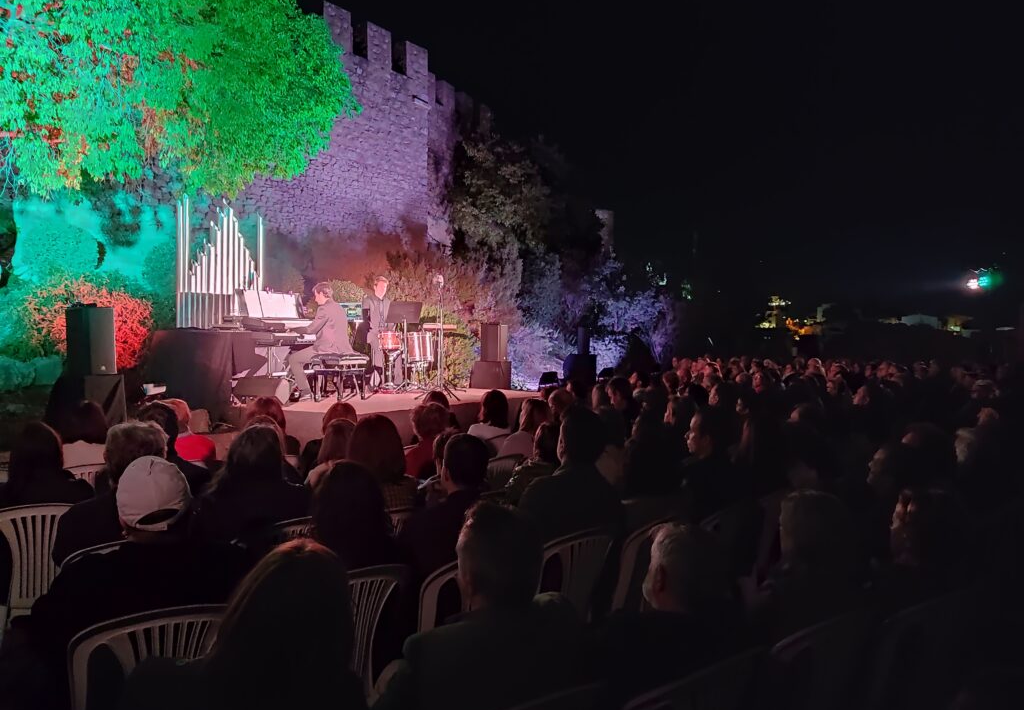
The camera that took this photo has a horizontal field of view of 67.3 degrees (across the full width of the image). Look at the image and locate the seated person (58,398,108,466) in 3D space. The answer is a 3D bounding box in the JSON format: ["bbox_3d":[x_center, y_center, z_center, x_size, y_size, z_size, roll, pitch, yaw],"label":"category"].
[{"bbox_3d":[-2.480,0.880,4.500,0.500,1.220,0.750,0,0,-20],"label":"seated person"}]

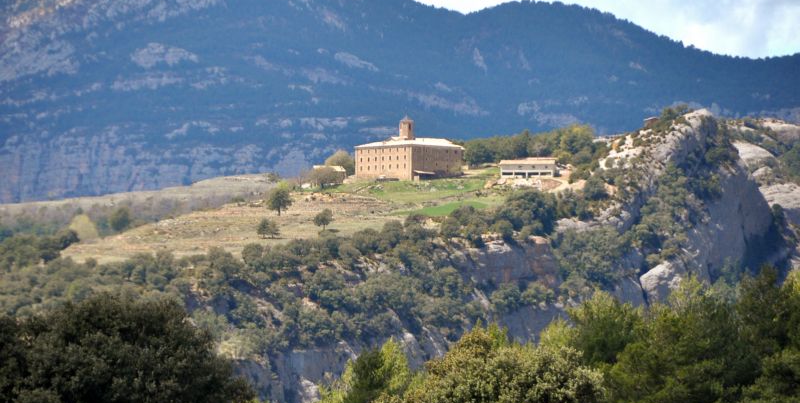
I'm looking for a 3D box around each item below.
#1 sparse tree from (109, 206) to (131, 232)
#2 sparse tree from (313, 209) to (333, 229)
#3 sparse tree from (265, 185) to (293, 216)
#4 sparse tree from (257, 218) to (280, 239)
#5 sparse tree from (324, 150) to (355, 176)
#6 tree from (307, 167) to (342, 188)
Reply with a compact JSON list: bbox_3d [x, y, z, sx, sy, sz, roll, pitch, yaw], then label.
[{"bbox_3d":[-106.221,6.936,2530.000,8.360,9.690,8.110,0,-3,0],"label":"sparse tree"},{"bbox_3d":[-28.361,6.744,2460.000,7.210,7.940,6.990,0,-3,0],"label":"sparse tree"},{"bbox_3d":[-45.346,0.000,2500.000,9.950,11.270,9.650,0,-3,0],"label":"sparse tree"},{"bbox_3d":[-47.712,9.815,2420.000,8.540,7.270,8.290,0,-3,0],"label":"sparse tree"},{"bbox_3d":[-23.605,-14.617,2630.000,12.050,11.060,11.690,0,-3,0],"label":"sparse tree"},{"bbox_3d":[-28.872,-9.204,2580.000,13.950,8.720,13.530,0,-3,0],"label":"tree"}]

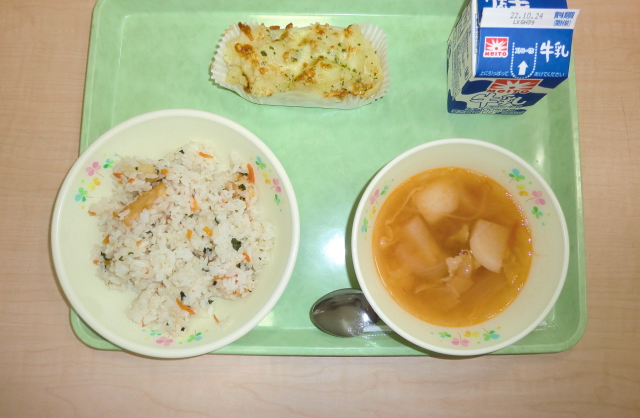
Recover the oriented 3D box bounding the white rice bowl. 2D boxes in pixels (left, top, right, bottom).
[{"bbox_3d":[-0.092,0.016,0.333,0.158,0.053,0.158,0,83,1],"label":"white rice bowl"}]

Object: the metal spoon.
[{"bbox_3d":[0.076,0.068,0.339,0.166,0.020,0.035,-4,83,1],"label":"metal spoon"}]

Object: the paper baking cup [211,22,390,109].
[{"bbox_3d":[-0.013,-0.105,0.355,0.129,0.035,0.060,2,83,1],"label":"paper baking cup"}]

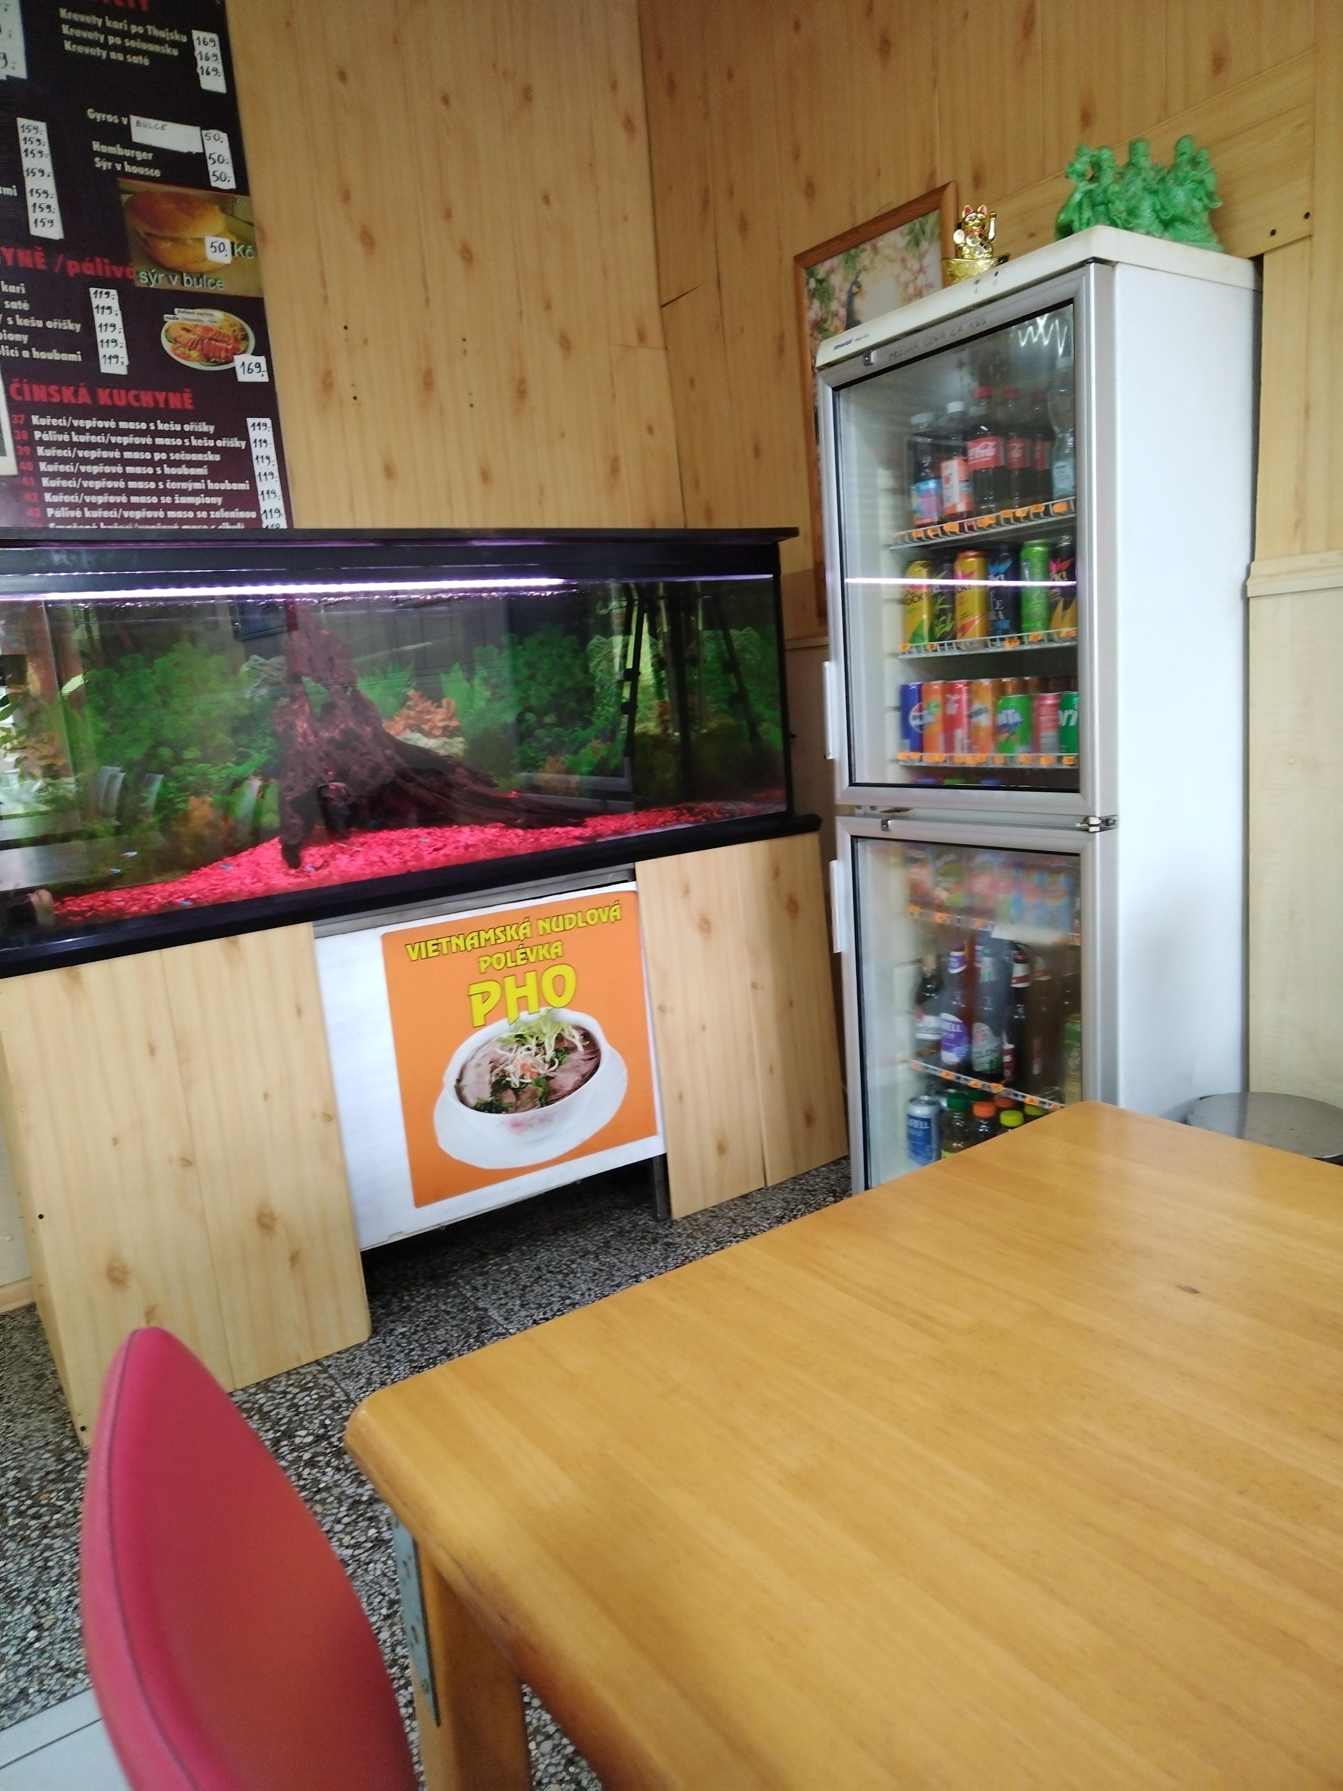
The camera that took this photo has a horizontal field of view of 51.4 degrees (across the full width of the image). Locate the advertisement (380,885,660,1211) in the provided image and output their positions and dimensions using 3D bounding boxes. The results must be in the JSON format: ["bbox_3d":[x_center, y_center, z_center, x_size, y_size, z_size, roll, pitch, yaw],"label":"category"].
[{"bbox_3d":[-0.281,0.294,2.804,0.580,0.535,0.010,-11,10,-36],"label":"advertisement"}]

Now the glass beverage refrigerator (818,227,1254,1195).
[{"bbox_3d":[0.657,-0.133,2.448,0.410,1.735,0.630,-8,9,-30],"label":"glass beverage refrigerator"}]

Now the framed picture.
[{"bbox_3d":[0.458,-1.035,3.056,0.025,0.835,0.485,-11,10,-36],"label":"framed picture"}]

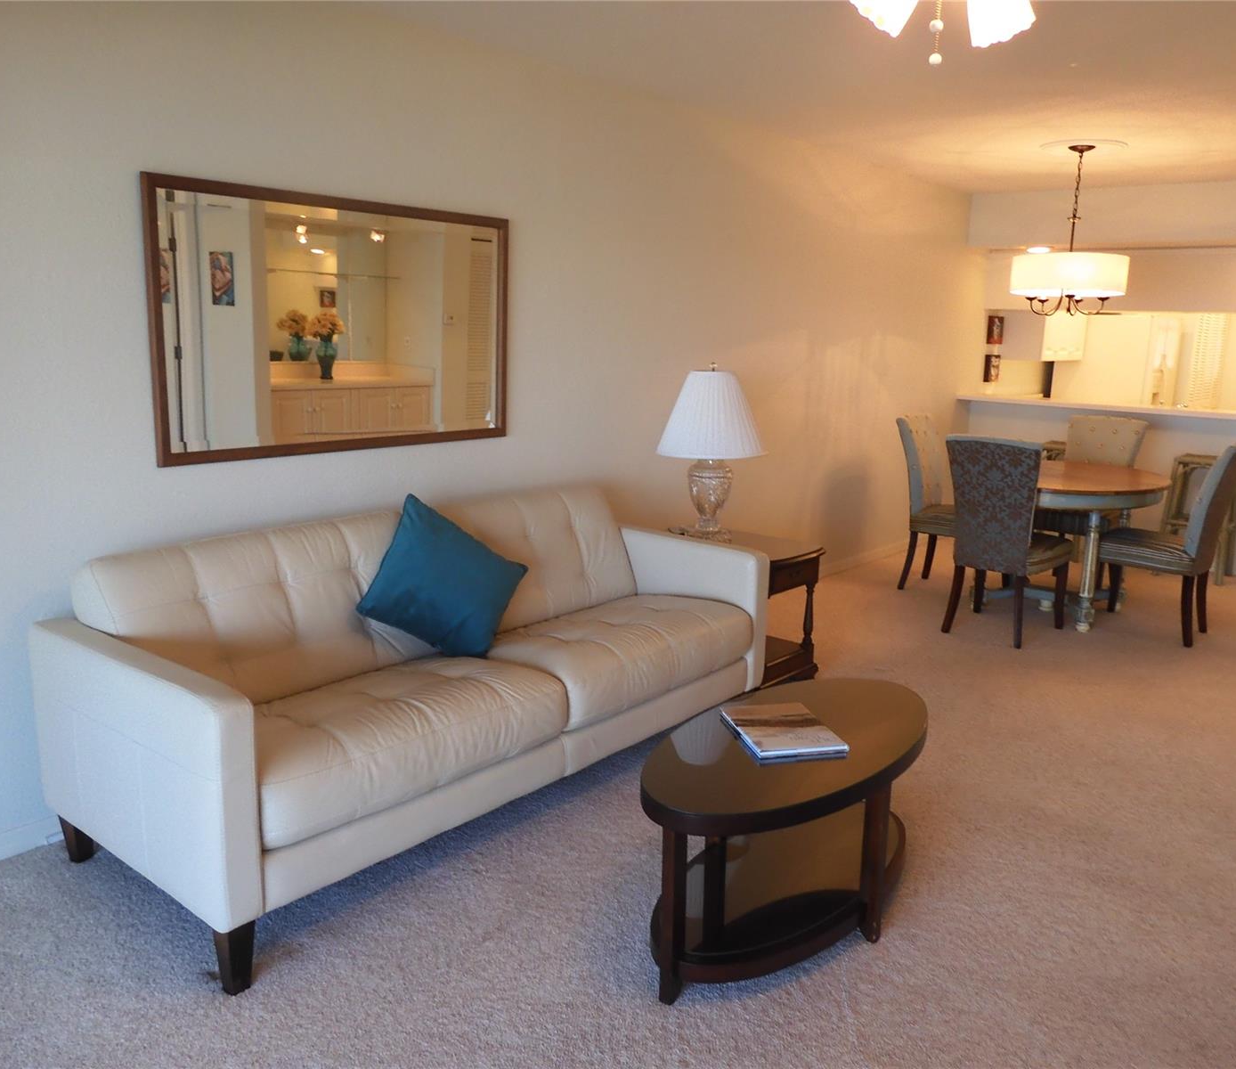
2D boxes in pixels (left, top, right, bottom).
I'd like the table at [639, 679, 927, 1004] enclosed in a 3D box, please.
[{"bbox_3d":[0.451,0.749,2.607,0.513,0.469,1.091,12,15,39],"label":"table"}]

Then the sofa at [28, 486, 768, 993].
[{"bbox_3d":[-0.509,0.401,3.175,0.949,0.864,2.146,12,15,39],"label":"sofa"}]

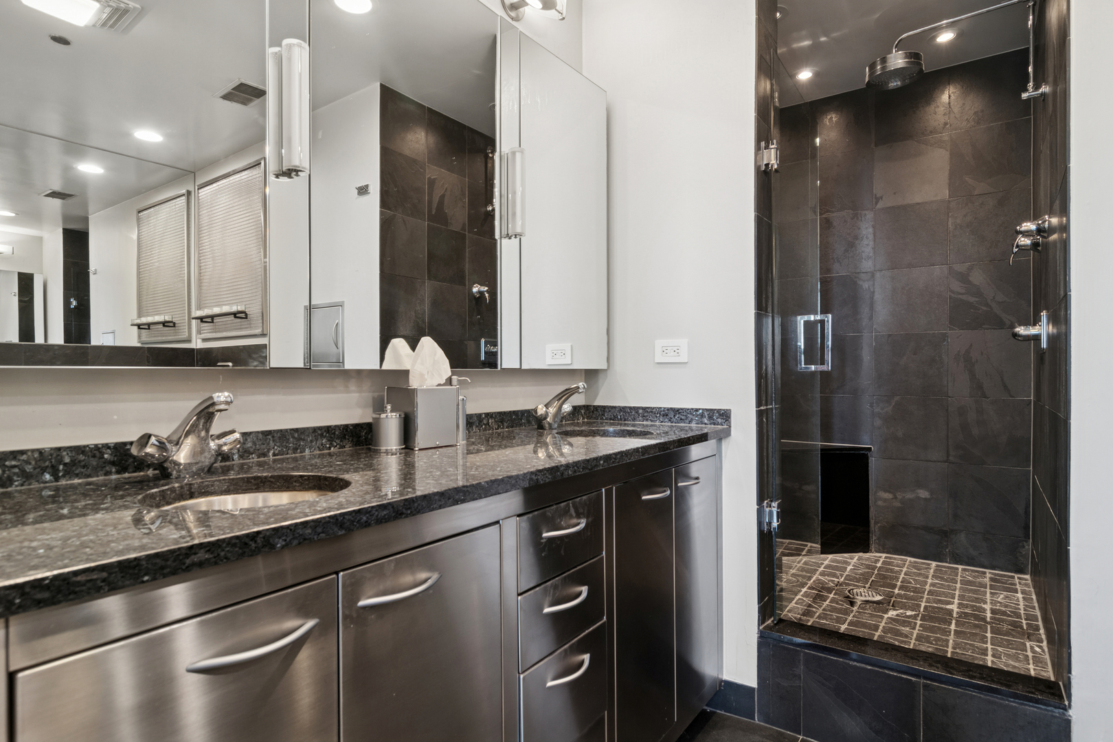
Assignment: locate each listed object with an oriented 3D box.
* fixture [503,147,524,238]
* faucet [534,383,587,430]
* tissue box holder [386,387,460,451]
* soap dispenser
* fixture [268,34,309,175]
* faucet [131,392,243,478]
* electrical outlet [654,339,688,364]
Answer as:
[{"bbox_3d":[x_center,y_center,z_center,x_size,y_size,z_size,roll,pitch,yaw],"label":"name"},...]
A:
[{"bbox_3d":[-0.115,-0.513,1.607,0.056,0.255,0.047,0,0,38],"label":"fixture"},{"bbox_3d":[0.024,0.107,1.757,0.195,0.150,0.168,0,0,38],"label":"faucet"},{"bbox_3d":[-0.330,0.111,1.371,0.126,0.145,0.126,0,0,42],"label":"tissue box holder"},{"bbox_3d":[-0.252,0.097,1.438,0.090,0.172,0.058,0,0,38],"label":"soap dispenser"},{"bbox_3d":[-0.514,-0.518,1.097,0.056,0.255,0.047,0,0,38],"label":"fixture"},{"bbox_3d":[-0.605,0.110,0.955,0.195,0.150,0.168,0,0,38],"label":"faucet"},{"bbox_3d":[0.392,-0.067,1.898,0.119,0.075,0.009,0,0,36],"label":"electrical outlet"}]

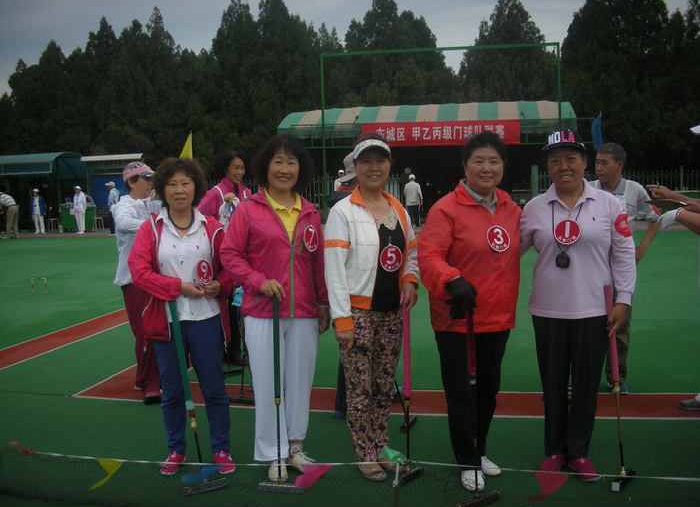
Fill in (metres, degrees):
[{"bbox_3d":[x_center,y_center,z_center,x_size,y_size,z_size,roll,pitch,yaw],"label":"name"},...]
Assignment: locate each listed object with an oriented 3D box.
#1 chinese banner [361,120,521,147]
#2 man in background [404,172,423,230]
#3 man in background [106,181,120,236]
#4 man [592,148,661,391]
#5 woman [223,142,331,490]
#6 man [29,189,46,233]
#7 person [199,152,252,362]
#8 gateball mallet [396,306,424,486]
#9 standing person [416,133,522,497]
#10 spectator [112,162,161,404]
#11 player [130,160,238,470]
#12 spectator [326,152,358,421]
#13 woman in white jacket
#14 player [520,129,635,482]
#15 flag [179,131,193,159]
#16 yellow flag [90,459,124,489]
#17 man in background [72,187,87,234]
[{"bbox_3d":[3.086,-4.059,24.000,5.450,0.820,0.100,0,6,12],"label":"chinese banner"},{"bbox_3d":[2.028,-1.670,22.786,0.550,1.720,0.380,-1,5,7],"label":"man in background"},{"bbox_3d":[-7.876,-1.501,23.421,0.320,1.716,0.460,-2,5,0],"label":"man in background"},{"bbox_3d":[1.725,0.096,4.650,0.560,1.650,0.360,0,6,15],"label":"man"},{"bbox_3d":[-0.371,0.254,3.423,0.500,1.624,0.340,-3,6,-19],"label":"woman"},{"bbox_3d":[-11.598,-1.582,26.224,0.520,1.648,0.320,-2,5,-9],"label":"man"},{"bbox_3d":[-0.960,0.035,5.474,0.360,1.648,0.470,3,7,41],"label":"person"},{"bbox_3d":[0.269,0.655,3.317,0.060,0.810,0.220,3,7,39],"label":"gateball mallet"},{"bbox_3d":[0.556,0.261,3.294,0.500,1.640,0.420,-2,5,-3],"label":"standing person"},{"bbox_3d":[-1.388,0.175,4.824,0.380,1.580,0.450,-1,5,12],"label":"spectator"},{"bbox_3d":[-0.810,0.304,3.497,0.500,1.536,0.340,-2,5,-7],"label":"player"},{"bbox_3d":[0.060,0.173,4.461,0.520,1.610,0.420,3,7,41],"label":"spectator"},{"bbox_3d":[0.103,0.257,3.407,0.470,1.640,0.360,-3,6,-17],"label":"woman in white jacket"},{"bbox_3d":[1.055,0.236,3.297,0.540,1.602,0.340,0,6,19],"label":"player"},{"bbox_3d":[-5.561,-3.560,24.000,0.500,1.150,0.120,-1,5,6],"label":"flag"},{"bbox_3d":[-1.073,0.970,3.120,0.145,0.150,0.040,0,5,13],"label":"yellow flag"},{"bbox_3d":[-9.578,-1.539,24.923,0.500,1.680,0.360,1,6,24],"label":"man in background"}]

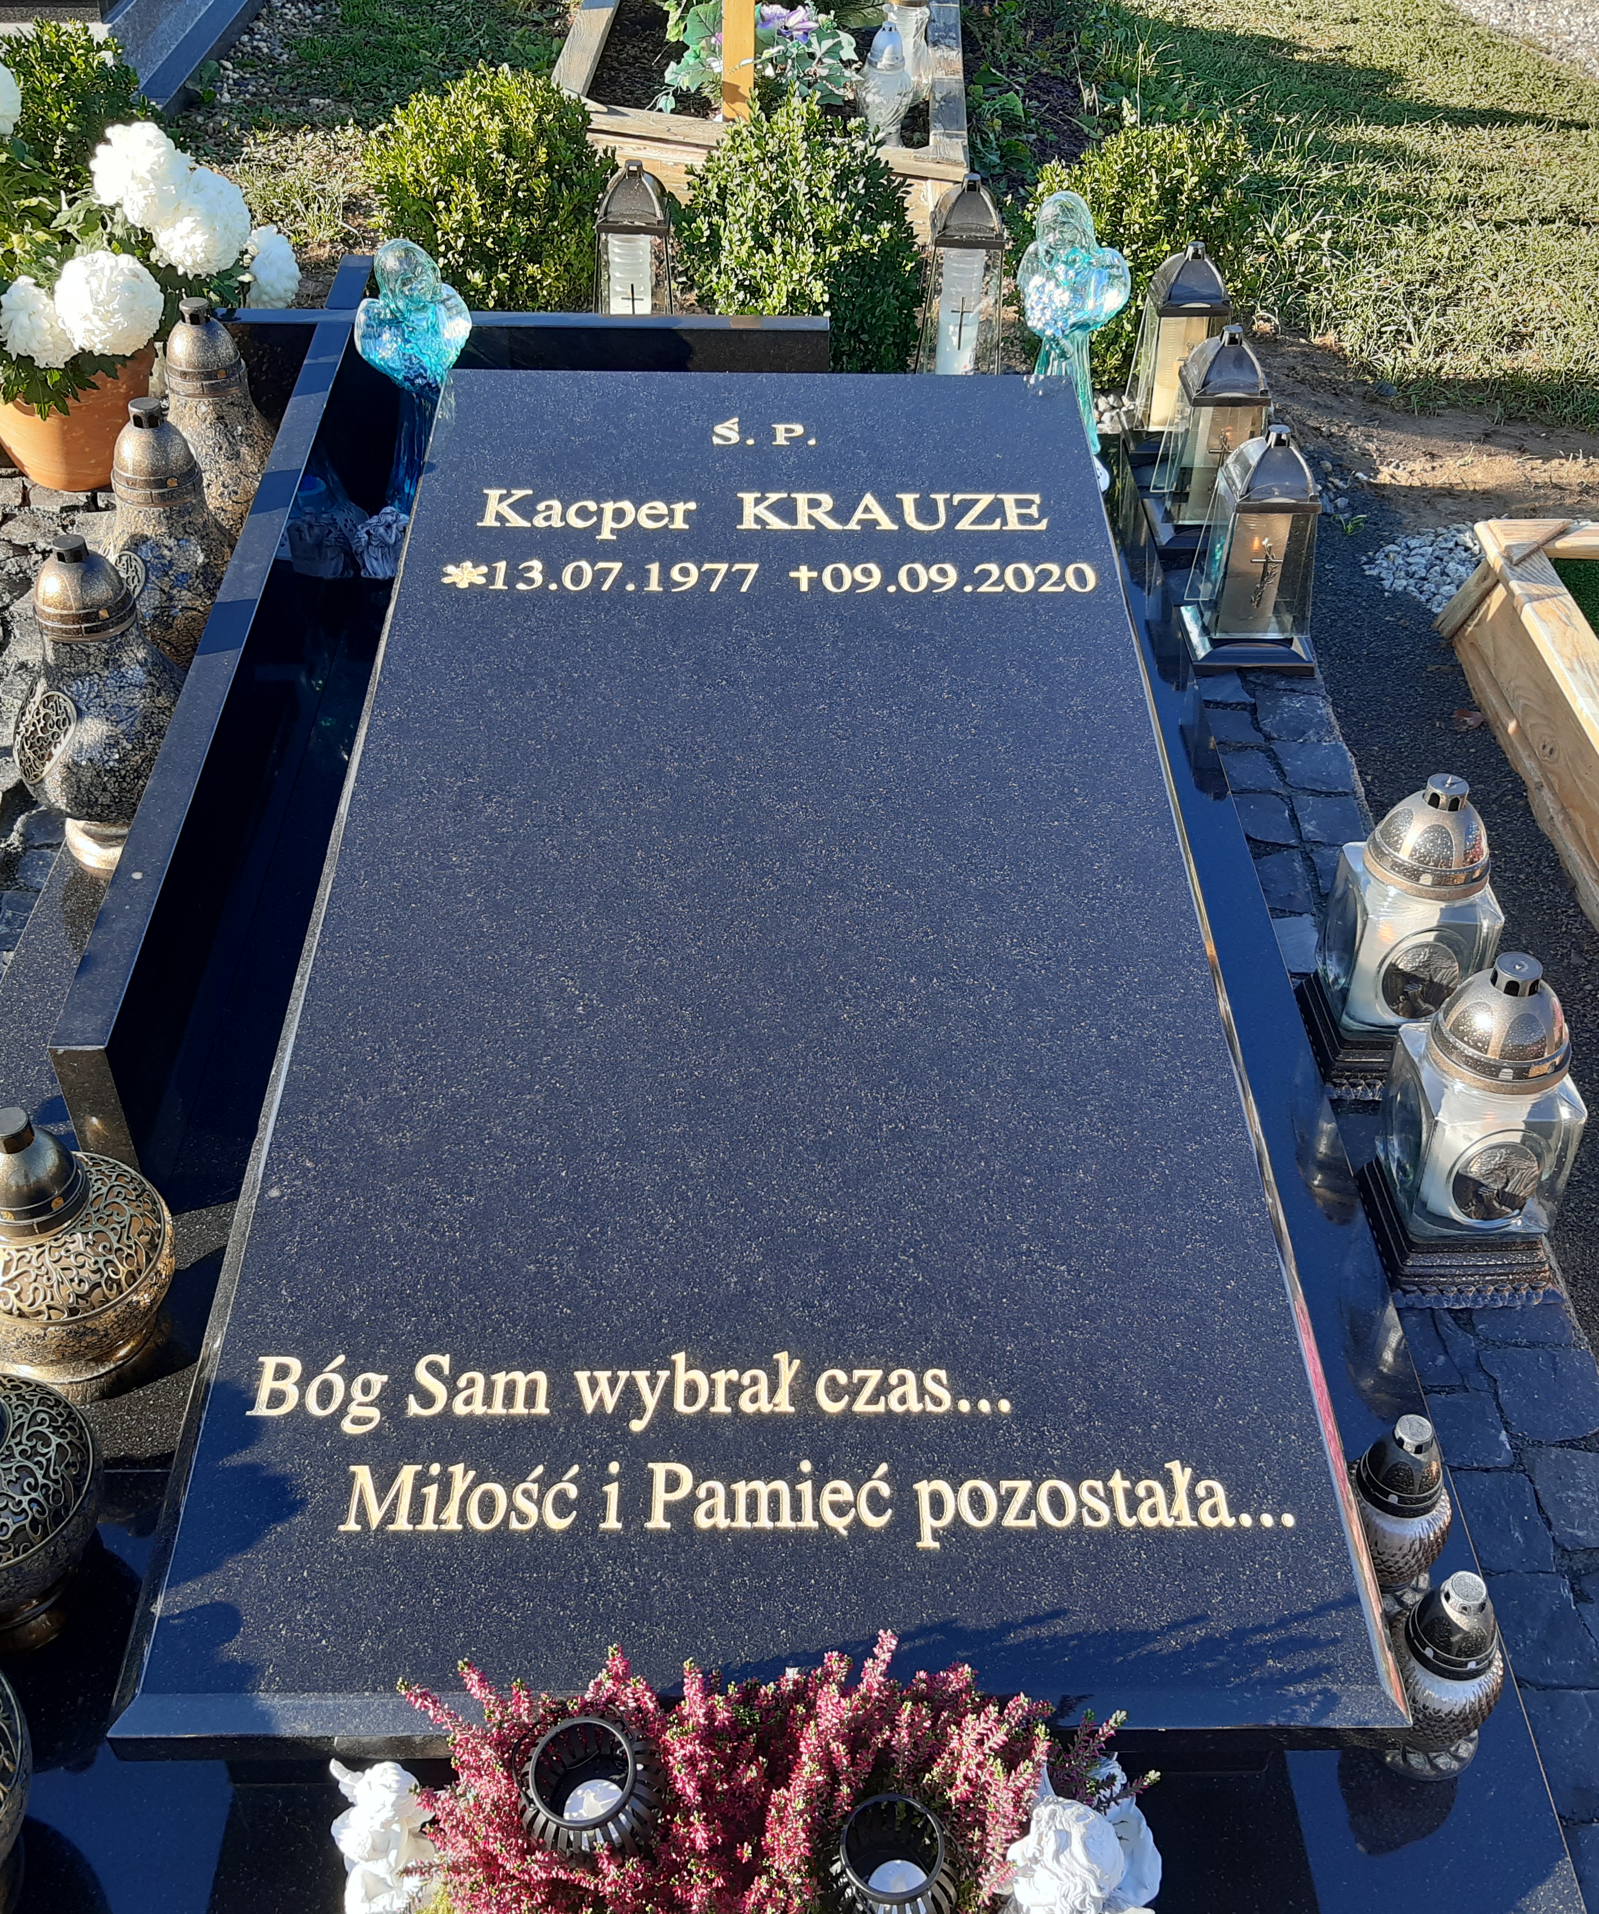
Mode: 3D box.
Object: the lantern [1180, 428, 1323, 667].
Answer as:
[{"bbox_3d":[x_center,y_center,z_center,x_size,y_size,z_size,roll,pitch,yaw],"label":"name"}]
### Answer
[{"bbox_3d":[0.590,-0.528,2.433,0.153,0.301,0.153,0,39,0],"label":"lantern"}]

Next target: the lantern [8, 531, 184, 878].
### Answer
[{"bbox_3d":[-0.751,-0.276,2.051,0.198,0.366,0.198,-1,39,0],"label":"lantern"}]

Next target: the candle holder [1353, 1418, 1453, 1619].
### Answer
[{"bbox_3d":[0.461,0.417,1.478,0.086,0.176,0.086,0,40,-1],"label":"candle holder"}]

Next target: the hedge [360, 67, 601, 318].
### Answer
[{"bbox_3d":[-0.489,-1.180,3.102,0.380,0.440,0.380,-1,39,0],"label":"hedge"}]

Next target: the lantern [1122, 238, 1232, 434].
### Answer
[{"bbox_3d":[0.614,-0.976,3.071,0.162,0.304,0.162,0,40,-1],"label":"lantern"}]

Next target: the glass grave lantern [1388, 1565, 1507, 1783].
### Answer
[{"bbox_3d":[0.462,0.503,1.375,0.086,0.176,0.086,0,40,-1],"label":"glass grave lantern"}]

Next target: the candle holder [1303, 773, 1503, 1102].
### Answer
[{"bbox_3d":[0.626,-0.028,1.928,0.163,0.323,0.163,0,40,-1],"label":"candle holder"}]

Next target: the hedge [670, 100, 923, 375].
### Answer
[{"bbox_3d":[-0.007,-1.242,3.278,0.412,0.436,0.392,0,40,-1],"label":"hedge"}]

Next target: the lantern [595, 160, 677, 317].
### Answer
[{"bbox_3d":[-0.248,-1.072,3.006,0.155,0.335,0.155,-1,39,0],"label":"lantern"}]

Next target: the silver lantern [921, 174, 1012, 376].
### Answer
[{"bbox_3d":[0.271,-1.076,3.066,0.155,0.335,0.155,-1,39,0],"label":"silver lantern"}]

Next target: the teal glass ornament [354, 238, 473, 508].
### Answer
[{"bbox_3d":[-0.538,-0.847,2.789,0.171,0.390,0.115,0,40,-1],"label":"teal glass ornament"}]

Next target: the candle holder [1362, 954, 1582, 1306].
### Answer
[{"bbox_3d":[0.585,0.130,1.635,0.155,0.320,0.155,0,39,1],"label":"candle holder"}]

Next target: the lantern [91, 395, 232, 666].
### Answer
[{"bbox_3d":[-0.743,-0.487,2.303,0.198,0.366,0.198,-1,39,0],"label":"lantern"}]

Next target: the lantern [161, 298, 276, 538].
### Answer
[{"bbox_3d":[-0.759,-0.678,2.530,0.198,0.366,0.198,-1,39,0],"label":"lantern"}]

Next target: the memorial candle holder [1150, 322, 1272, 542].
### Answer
[{"bbox_3d":[0.617,-0.768,2.823,0.162,0.304,0.162,0,40,-1],"label":"memorial candle holder"}]

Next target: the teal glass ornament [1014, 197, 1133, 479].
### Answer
[{"bbox_3d":[0.373,-0.871,2.724,0.155,0.414,0.120,-1,39,0],"label":"teal glass ornament"}]

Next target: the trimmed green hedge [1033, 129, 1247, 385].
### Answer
[{"bbox_3d":[0.549,-1.235,3.311,0.371,0.402,0.358,0,40,-1],"label":"trimmed green hedge"}]

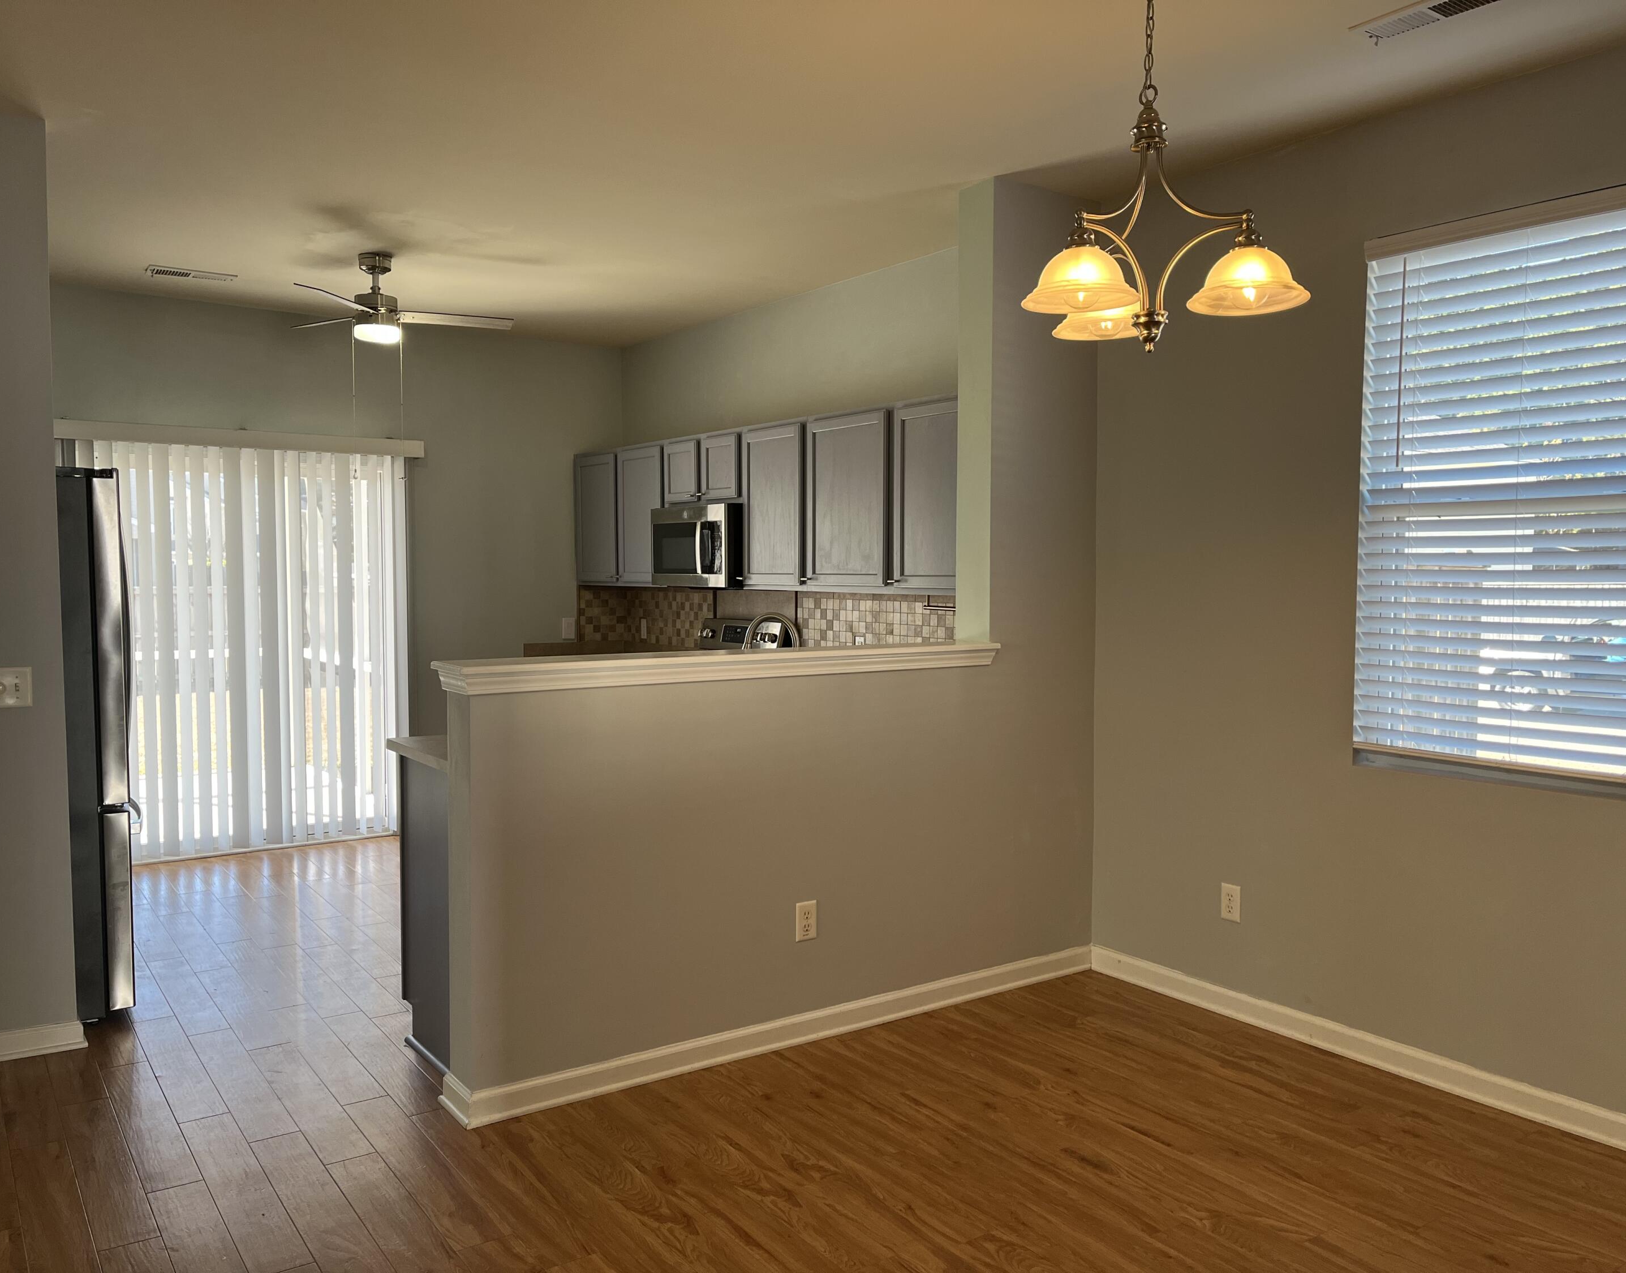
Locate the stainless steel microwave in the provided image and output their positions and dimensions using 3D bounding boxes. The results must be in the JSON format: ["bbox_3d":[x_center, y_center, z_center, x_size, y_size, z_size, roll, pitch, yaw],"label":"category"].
[{"bbox_3d":[-0.460,-0.442,6.372,0.400,0.405,0.750,-2,4,-36],"label":"stainless steel microwave"}]

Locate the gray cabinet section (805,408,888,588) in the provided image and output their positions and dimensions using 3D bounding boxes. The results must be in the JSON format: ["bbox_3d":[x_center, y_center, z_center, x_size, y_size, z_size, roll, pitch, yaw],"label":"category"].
[{"bbox_3d":[0.272,-0.557,5.364,0.332,0.745,0.588,-2,4,-35],"label":"gray cabinet section"}]

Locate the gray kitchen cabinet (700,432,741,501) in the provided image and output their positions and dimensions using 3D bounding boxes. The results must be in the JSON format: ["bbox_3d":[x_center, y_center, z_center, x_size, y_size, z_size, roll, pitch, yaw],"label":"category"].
[{"bbox_3d":[-0.310,-0.817,6.225,0.325,0.340,0.370,-2,4,-36],"label":"gray kitchen cabinet"}]

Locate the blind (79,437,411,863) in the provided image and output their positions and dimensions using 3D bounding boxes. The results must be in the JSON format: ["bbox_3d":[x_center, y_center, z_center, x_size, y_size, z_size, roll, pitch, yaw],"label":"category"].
[{"bbox_3d":[-2.838,0.071,6.419,1.650,2.040,0.100,-2,4,-36],"label":"blind"}]

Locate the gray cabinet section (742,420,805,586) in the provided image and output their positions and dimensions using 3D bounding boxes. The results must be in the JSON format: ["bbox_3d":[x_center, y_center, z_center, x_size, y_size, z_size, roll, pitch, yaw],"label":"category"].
[{"bbox_3d":[-0.046,-0.585,5.818,0.332,0.745,0.522,-2,4,-35],"label":"gray cabinet section"}]

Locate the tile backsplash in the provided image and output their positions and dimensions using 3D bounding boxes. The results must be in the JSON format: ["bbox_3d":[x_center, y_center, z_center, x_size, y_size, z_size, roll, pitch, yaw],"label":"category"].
[{"bbox_3d":[-0.280,-0.021,6.235,0.320,0.440,3.450,-2,4,-36],"label":"tile backsplash"}]

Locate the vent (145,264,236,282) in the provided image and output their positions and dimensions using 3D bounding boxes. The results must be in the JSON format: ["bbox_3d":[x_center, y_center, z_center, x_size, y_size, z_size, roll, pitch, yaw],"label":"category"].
[{"bbox_3d":[-2.803,-1.624,5.729,0.360,0.020,0.190,-2,4,-36],"label":"vent"}]

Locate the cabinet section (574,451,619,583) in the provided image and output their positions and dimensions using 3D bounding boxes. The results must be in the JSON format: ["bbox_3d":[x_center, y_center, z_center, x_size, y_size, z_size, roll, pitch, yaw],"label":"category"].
[{"bbox_3d":[-1.104,-0.675,7.328,0.332,0.745,0.530,-2,4,-35],"label":"cabinet section"}]

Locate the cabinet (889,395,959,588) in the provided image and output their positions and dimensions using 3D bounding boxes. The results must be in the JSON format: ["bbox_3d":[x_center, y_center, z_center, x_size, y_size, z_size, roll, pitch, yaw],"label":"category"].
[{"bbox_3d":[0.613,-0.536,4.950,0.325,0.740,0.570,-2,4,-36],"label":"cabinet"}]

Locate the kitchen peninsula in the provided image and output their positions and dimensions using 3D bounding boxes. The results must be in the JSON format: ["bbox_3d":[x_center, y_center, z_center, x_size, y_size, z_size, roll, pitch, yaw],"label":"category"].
[{"bbox_3d":[-0.356,0.637,4.147,1.910,1.207,0.850,-2,4,-36],"label":"kitchen peninsula"}]

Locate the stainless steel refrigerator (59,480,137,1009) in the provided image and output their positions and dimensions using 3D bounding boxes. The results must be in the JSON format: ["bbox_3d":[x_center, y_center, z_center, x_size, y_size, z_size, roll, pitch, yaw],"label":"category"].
[{"bbox_3d":[-2.740,0.347,4.207,0.860,1.765,0.910,-2,4,-36],"label":"stainless steel refrigerator"}]

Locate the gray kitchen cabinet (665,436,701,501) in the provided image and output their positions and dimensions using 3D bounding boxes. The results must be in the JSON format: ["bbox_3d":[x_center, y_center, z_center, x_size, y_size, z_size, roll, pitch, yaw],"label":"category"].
[{"bbox_3d":[-0.527,-0.834,6.528,0.325,0.340,0.375,-2,4,-36],"label":"gray kitchen cabinet"}]

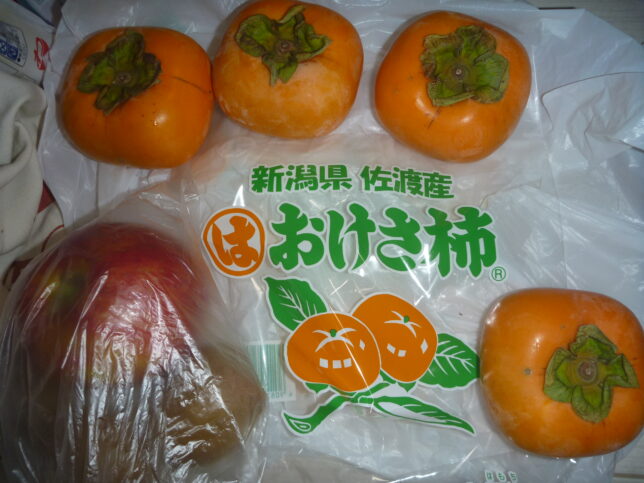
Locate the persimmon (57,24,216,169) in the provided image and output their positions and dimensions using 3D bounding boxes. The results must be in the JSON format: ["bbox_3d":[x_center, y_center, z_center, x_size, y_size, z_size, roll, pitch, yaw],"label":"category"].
[{"bbox_3d":[-0.096,-0.074,0.272,0.074,0.050,0.073,8,79,1],"label":"persimmon"}]

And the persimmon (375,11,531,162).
[{"bbox_3d":[0.068,-0.080,0.273,0.075,0.050,0.075,0,78,0],"label":"persimmon"}]

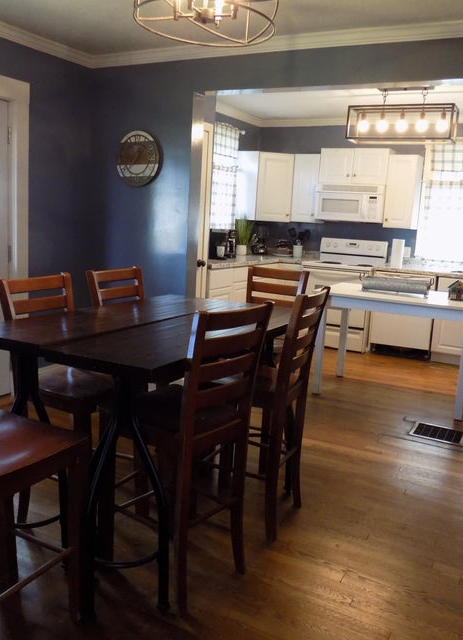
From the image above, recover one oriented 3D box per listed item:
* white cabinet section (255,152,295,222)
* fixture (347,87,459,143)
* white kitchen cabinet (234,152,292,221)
[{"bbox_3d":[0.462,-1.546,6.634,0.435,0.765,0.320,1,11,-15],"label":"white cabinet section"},{"bbox_3d":[1.500,-1.792,4.952,0.877,0.448,0.285,8,11,28],"label":"fixture"},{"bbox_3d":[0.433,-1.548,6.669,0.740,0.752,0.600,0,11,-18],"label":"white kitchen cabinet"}]

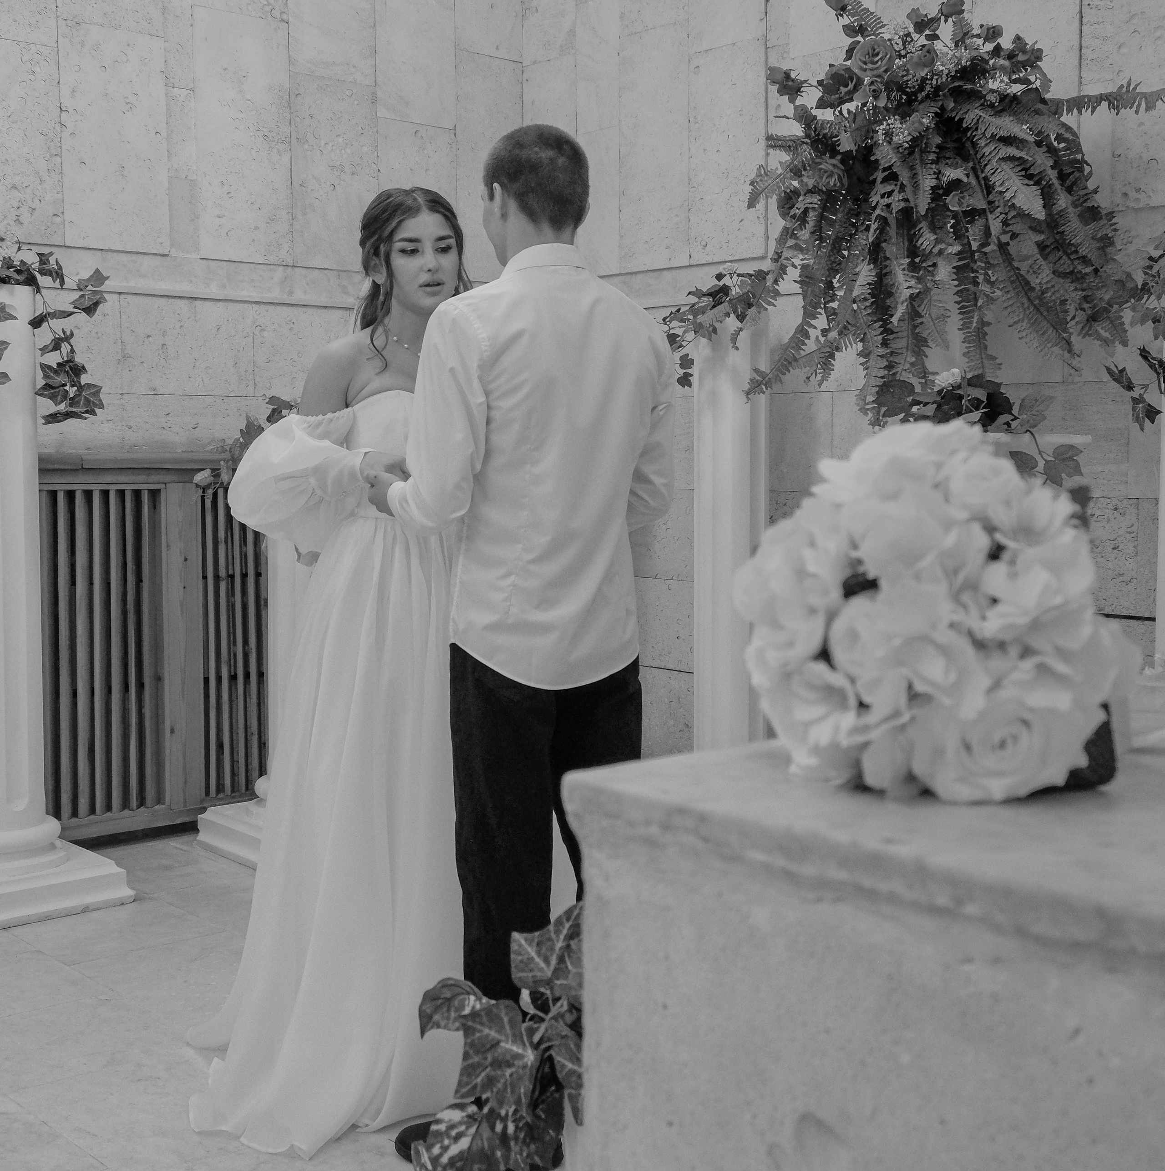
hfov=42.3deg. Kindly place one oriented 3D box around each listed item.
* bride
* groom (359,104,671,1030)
[{"bbox_3d":[-0.387,0.126,2.806,0.640,1.690,0.660,-3,6,-36],"label":"bride"},{"bbox_3d":[-0.089,0.095,2.662,0.500,1.780,0.430,-3,6,-37],"label":"groom"}]

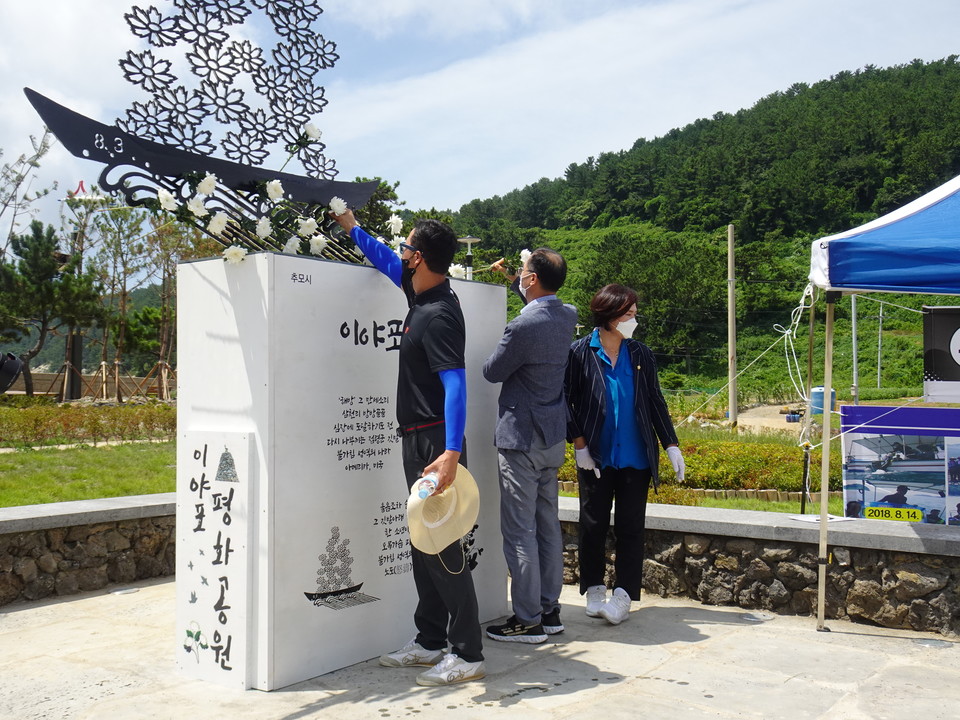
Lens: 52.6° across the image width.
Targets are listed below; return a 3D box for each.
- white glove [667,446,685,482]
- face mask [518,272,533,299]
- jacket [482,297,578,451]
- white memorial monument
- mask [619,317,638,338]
[{"bbox_3d":[0.940,0.502,4.660,0.080,0.180,0.090,-11,-2,-11],"label":"white glove"},{"bbox_3d":[0.212,-0.339,4.420,0.090,0.120,0.135,-12,-8,35],"label":"face mask"},{"bbox_3d":[0.215,0.043,4.390,0.430,0.730,0.500,-2,-3,38],"label":"jacket"},{"bbox_3d":[-0.542,0.430,4.293,0.551,1.600,1.546,-2,-2,36],"label":"white memorial monument"},{"bbox_3d":[0.722,-0.154,4.670,0.085,0.105,0.120,8,3,33],"label":"mask"}]

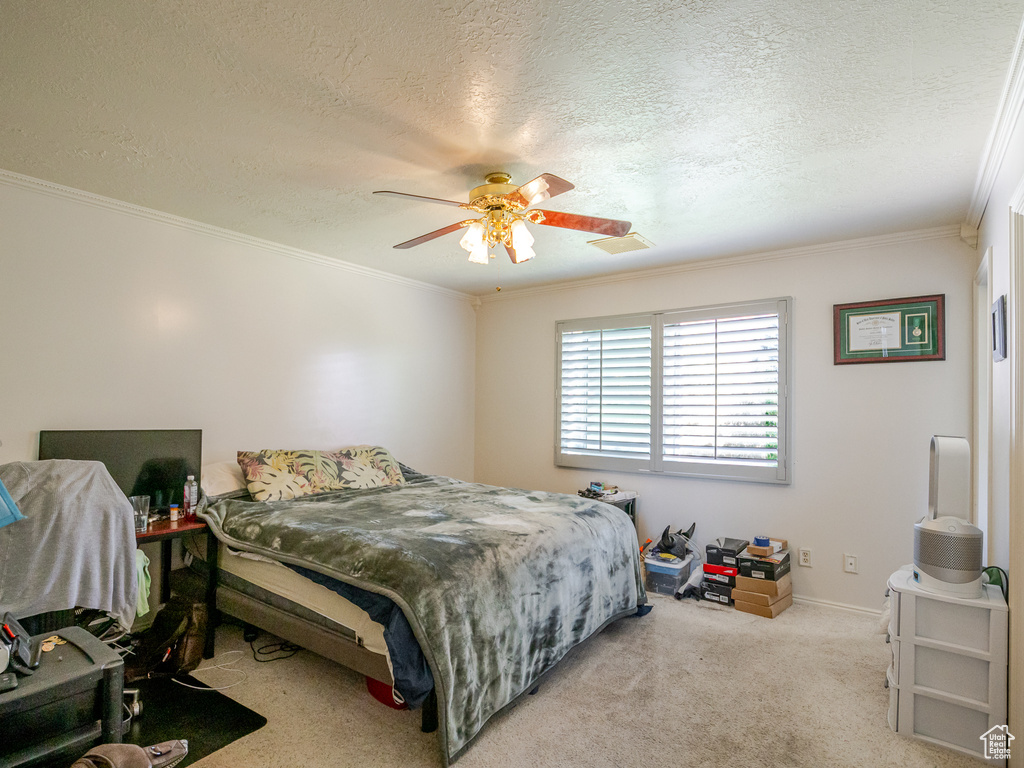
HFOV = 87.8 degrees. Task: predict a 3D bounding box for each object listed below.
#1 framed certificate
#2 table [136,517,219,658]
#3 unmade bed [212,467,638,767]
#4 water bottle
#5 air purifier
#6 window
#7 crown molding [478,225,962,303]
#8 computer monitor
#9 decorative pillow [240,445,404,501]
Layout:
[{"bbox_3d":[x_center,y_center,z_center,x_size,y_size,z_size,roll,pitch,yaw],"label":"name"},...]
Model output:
[{"bbox_3d":[2.425,-0.342,3.442,0.588,0.408,0.030,-1,-3,35],"label":"framed certificate"},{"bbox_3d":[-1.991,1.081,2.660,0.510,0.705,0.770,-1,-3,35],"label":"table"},{"bbox_3d":[-0.530,1.064,3.291,2.100,0.750,1.930,-1,-3,35],"label":"unmade bed"},{"bbox_3d":[-1.726,0.619,2.870,0.066,0.240,0.066,-1,-3,35],"label":"water bottle"},{"bbox_3d":[1.817,0.545,2.225,0.222,0.635,0.222,-1,-3,27],"label":"air purifier"},{"bbox_3d":[1.179,0.066,4.293,1.930,1.320,0.070,-1,-3,35],"label":"window"},{"bbox_3d":[1.191,-0.893,4.341,3.800,0.065,0.055,-1,-3,35],"label":"crown molding"},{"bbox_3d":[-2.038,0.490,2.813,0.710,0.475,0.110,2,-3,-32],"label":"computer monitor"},{"bbox_3d":[-1.260,0.590,3.661,0.180,0.300,1.170,-31,-19,31],"label":"decorative pillow"}]

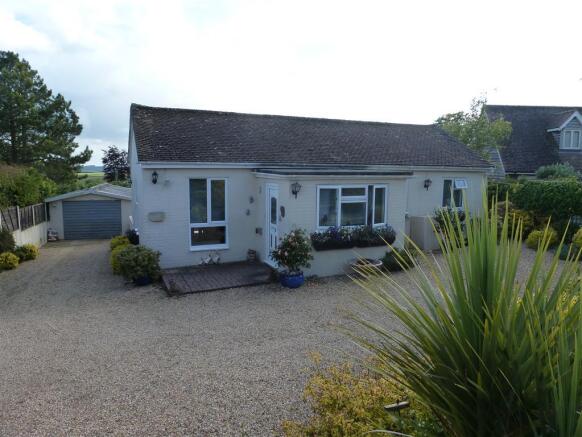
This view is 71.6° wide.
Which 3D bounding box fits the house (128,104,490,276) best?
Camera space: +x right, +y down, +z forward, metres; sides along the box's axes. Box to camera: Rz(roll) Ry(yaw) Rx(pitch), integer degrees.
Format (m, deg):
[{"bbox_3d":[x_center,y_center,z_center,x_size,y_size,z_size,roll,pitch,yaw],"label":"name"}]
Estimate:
[{"bbox_3d":[1.037,-1.305,13.835,11.900,4.500,7.940,-3,7,-24],"label":"house"}]

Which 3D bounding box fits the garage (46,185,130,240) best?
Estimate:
[{"bbox_3d":[-10.933,-0.561,23.445,4.200,2.500,6.300,-2,7,-16],"label":"garage"}]

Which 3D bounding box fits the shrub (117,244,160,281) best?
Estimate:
[{"bbox_3d":[-3.438,0.981,9.100,0.950,0.800,0.900,-3,7,-24],"label":"shrub"}]

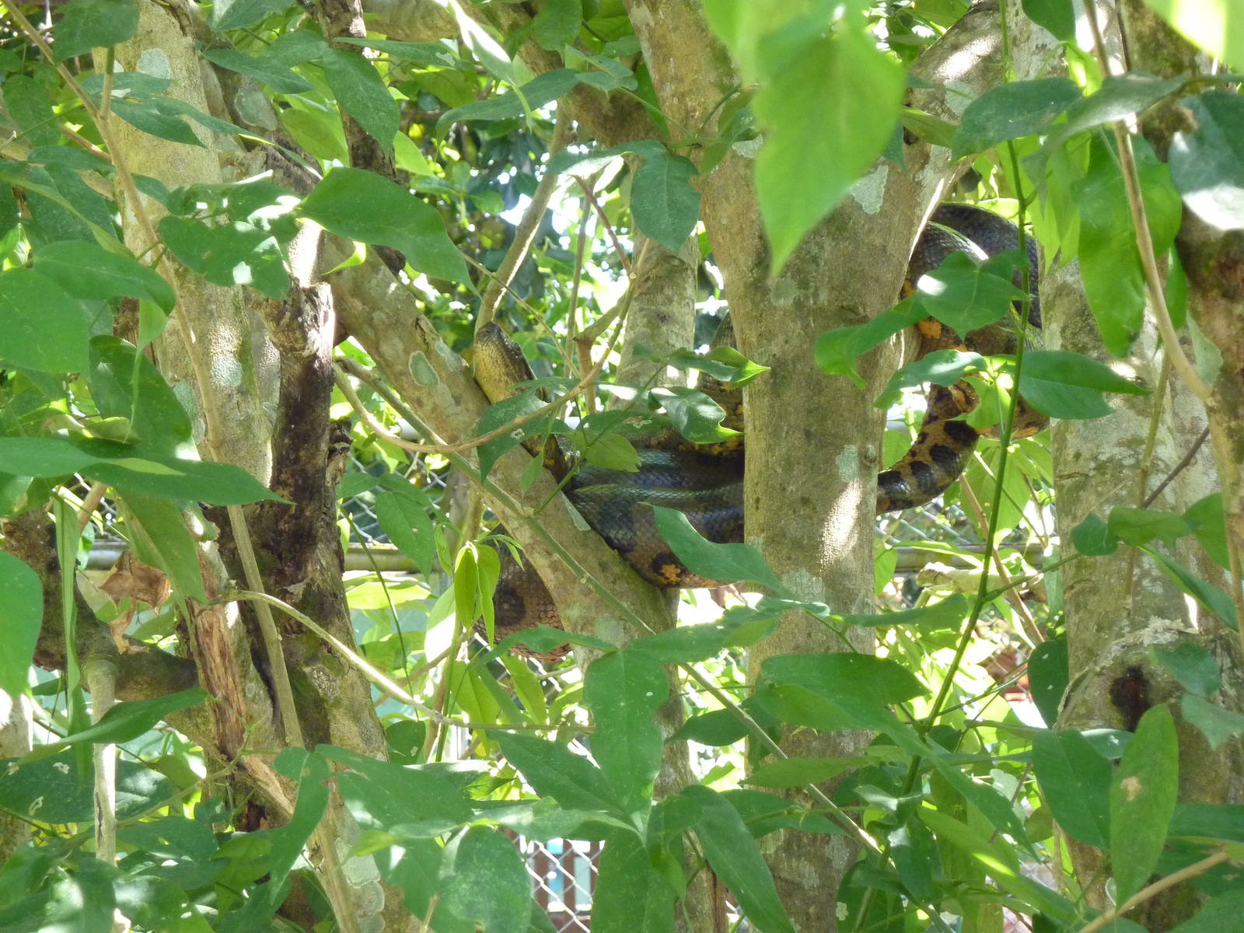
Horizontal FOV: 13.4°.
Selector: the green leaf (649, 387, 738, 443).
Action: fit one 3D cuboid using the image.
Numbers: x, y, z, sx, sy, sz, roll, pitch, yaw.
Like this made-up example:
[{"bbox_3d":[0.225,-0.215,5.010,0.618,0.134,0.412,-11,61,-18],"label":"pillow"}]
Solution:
[{"bbox_3d":[0.072,-0.050,5.200,0.092,0.024,0.050,27,46,6],"label":"green leaf"}]

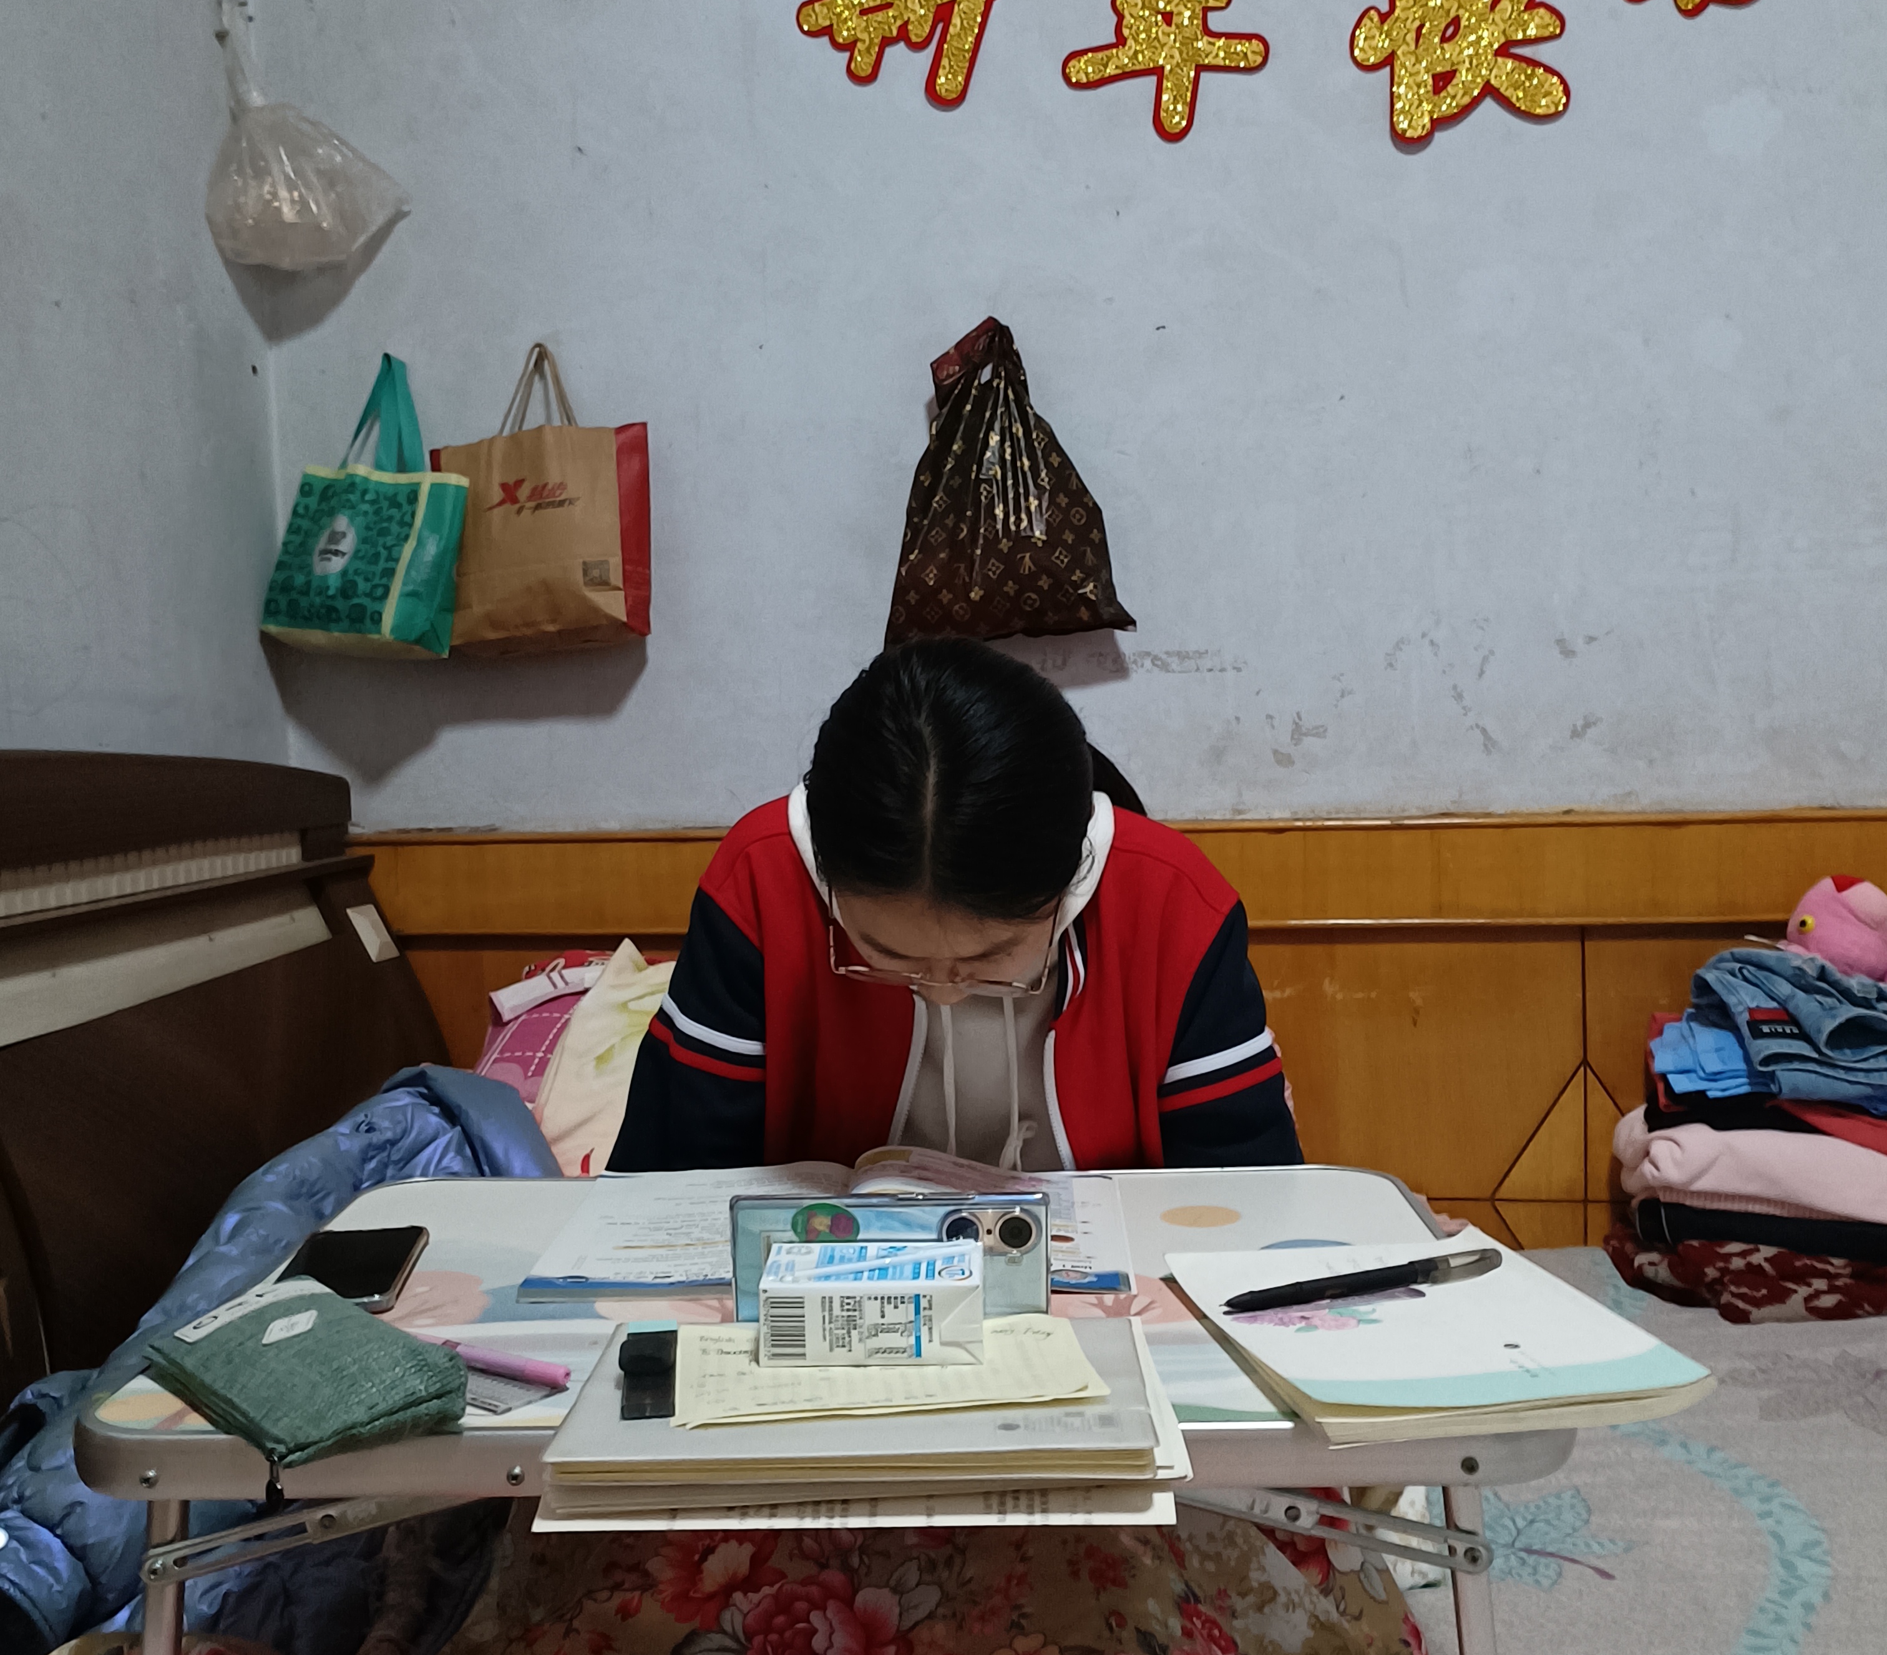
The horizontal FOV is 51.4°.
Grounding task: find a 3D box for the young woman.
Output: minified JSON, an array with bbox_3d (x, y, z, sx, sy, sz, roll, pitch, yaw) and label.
[{"bbox_3d":[0.019,0.178,1.416,0.480,0.650,0.660,-1,4,0],"label":"young woman"}]

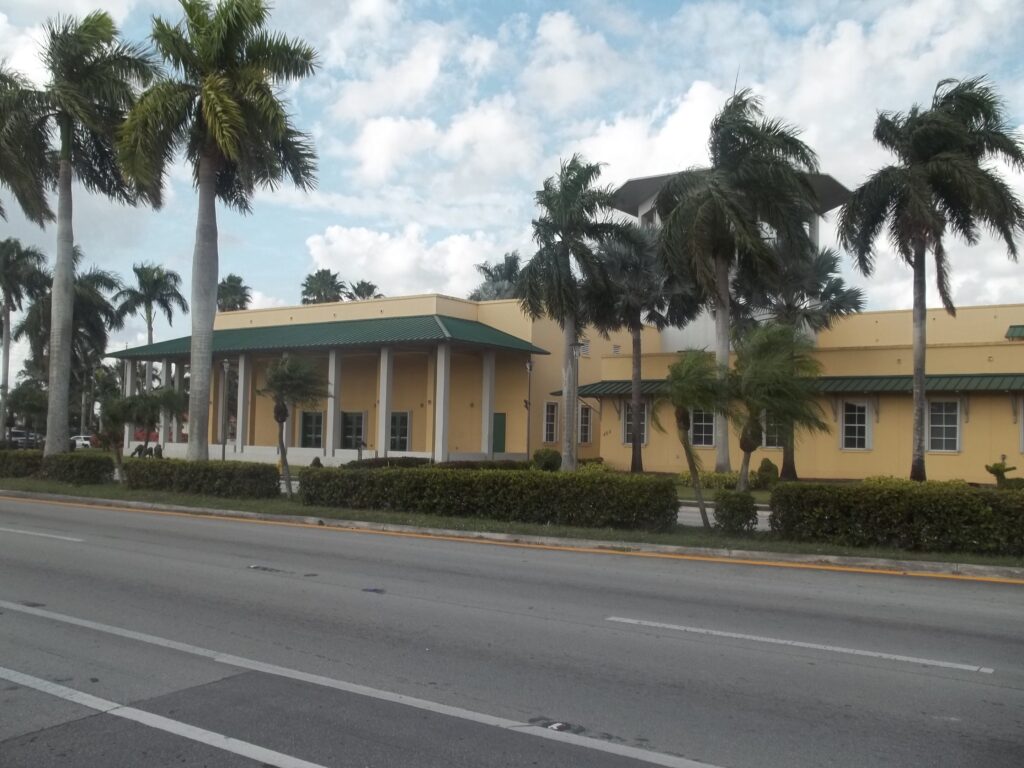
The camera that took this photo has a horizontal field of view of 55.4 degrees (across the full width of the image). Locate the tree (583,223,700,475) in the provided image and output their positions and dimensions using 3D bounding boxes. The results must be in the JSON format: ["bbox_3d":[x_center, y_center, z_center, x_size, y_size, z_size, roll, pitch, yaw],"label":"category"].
[{"bbox_3d":[4.832,-1.345,36.824,4.300,9.440,4.300,1,-3,0],"label":"tree"}]

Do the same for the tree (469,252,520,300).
[{"bbox_3d":[-0.861,-1.817,62.246,3.900,13.249,3.900,1,-4,-1],"label":"tree"}]

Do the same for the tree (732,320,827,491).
[{"bbox_3d":[4.070,0.654,14.851,1.500,3.193,1.450,0,-4,15],"label":"tree"}]

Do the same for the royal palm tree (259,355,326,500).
[{"bbox_3d":[-4.657,0.925,20.757,1.500,3.032,1.450,2,-4,-13],"label":"royal palm tree"}]

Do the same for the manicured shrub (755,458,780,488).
[{"bbox_3d":[7.425,2.586,28.202,0.660,0.827,0.660,0,-4,15],"label":"manicured shrub"}]

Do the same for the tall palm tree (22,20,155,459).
[{"bbox_3d":[-11.352,-3.797,26.479,3.900,12.900,3.900,3,-4,-24],"label":"tall palm tree"}]

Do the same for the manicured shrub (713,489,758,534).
[{"bbox_3d":[3.402,1.920,14.759,0.620,0.664,0.620,-1,-5,36],"label":"manicured shrub"}]

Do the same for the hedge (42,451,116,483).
[{"bbox_3d":[-11.384,2.218,25.591,2.050,0.790,0.800,-1,-5,36],"label":"hedge"}]

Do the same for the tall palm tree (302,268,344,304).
[{"bbox_3d":[-13.840,-1.832,72.397,3.300,13.573,3.300,1,-3,0],"label":"tall palm tree"}]

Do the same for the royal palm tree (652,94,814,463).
[{"bbox_3d":[7.753,-3.638,34.536,5.600,13.877,5.300,1,-3,0],"label":"royal palm tree"}]

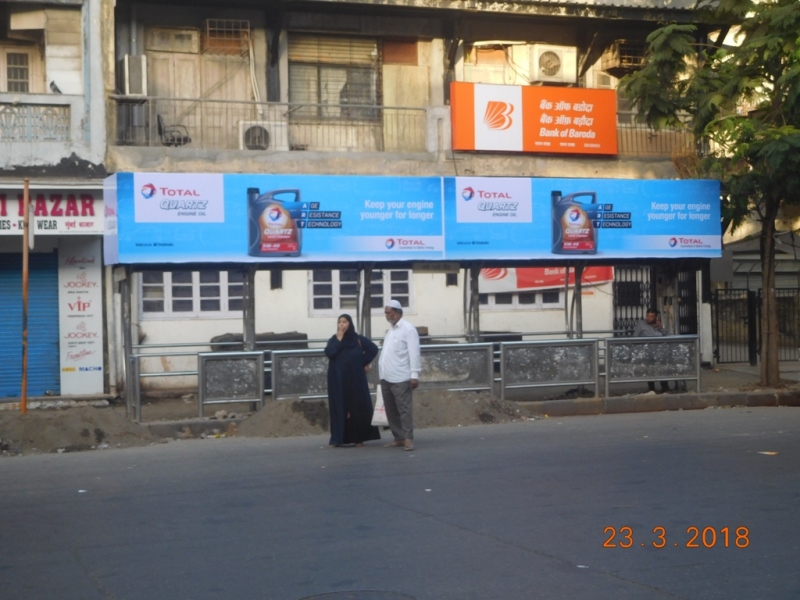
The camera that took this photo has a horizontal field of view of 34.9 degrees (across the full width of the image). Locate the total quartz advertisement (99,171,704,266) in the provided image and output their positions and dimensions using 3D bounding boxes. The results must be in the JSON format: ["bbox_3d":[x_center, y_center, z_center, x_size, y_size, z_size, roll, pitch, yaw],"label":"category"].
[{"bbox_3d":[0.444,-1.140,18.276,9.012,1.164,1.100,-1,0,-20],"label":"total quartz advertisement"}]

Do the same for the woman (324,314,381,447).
[{"bbox_3d":[-0.575,0.957,15.173,0.610,1.580,0.400,-1,0,13],"label":"woman"}]

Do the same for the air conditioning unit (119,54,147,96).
[{"bbox_3d":[-4.186,-3.443,19.893,0.324,0.637,0.800,-1,0,-20],"label":"air conditioning unit"}]

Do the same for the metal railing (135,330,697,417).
[{"bbox_3d":[0.453,0.998,17.908,8.427,0.934,0.600,-1,0,-20],"label":"metal railing"}]

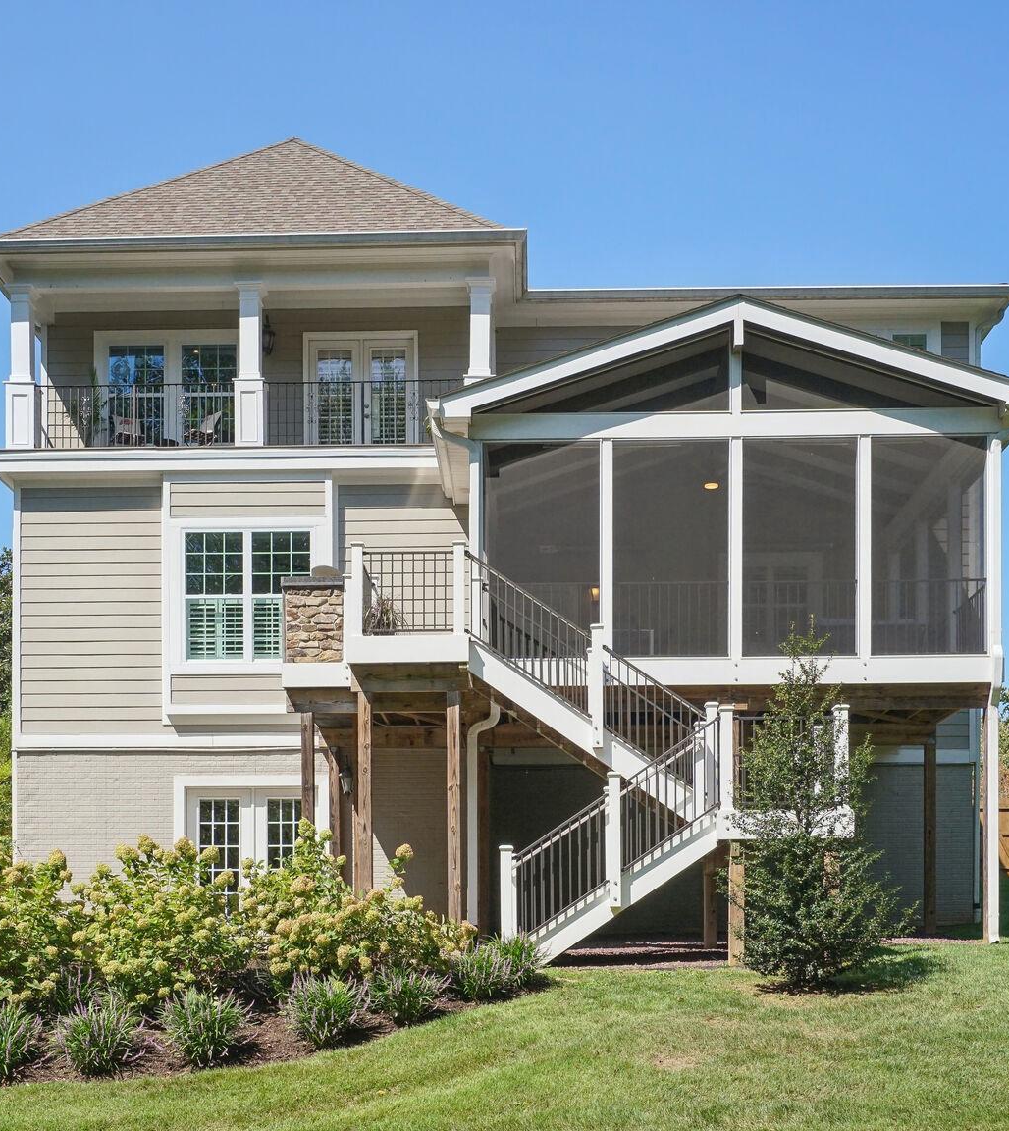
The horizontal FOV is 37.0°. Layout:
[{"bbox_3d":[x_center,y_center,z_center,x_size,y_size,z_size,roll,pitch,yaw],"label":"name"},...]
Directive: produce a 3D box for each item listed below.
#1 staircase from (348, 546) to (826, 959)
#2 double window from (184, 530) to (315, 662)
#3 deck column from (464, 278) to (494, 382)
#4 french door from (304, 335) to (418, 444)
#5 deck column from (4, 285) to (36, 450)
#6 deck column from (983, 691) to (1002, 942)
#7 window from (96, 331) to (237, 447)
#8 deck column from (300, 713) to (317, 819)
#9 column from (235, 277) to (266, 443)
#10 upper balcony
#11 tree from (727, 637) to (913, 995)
[{"bbox_3d":[0.930,1.980,16.750,5.300,4.350,2.350,0,-2,3],"label":"staircase"},{"bbox_3d":[-3.436,0.400,20.200,1.720,1.770,0.140,0,-2,3],"label":"double window"},{"bbox_3d":[-0.351,-2.787,20.450,0.400,2.240,0.400,0,-2,3],"label":"deck column"},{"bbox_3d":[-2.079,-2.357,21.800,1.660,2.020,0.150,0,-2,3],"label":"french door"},{"bbox_3d":[-6.683,-2.725,20.800,0.410,2.260,0.410,0,-2,3],"label":"deck column"},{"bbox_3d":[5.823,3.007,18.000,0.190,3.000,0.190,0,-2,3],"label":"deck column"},{"bbox_3d":[-4.842,-2.541,21.900,2.220,1.740,0.150,0,-2,3],"label":"window"},{"bbox_3d":[-2.339,3.070,18.000,0.150,2.600,0.150,0,-2,3],"label":"deck column"},{"bbox_3d":[-3.468,-2.735,20.600,0.400,2.260,0.400,0,-2,3],"label":"column"},{"bbox_3d":[-3.478,-2.069,21.100,5.850,1.020,1.450,0,-2,3],"label":"upper balcony"},{"bbox_3d":[3.040,2.358,14.500,1.700,3.420,1.650,0,-2,3],"label":"tree"}]

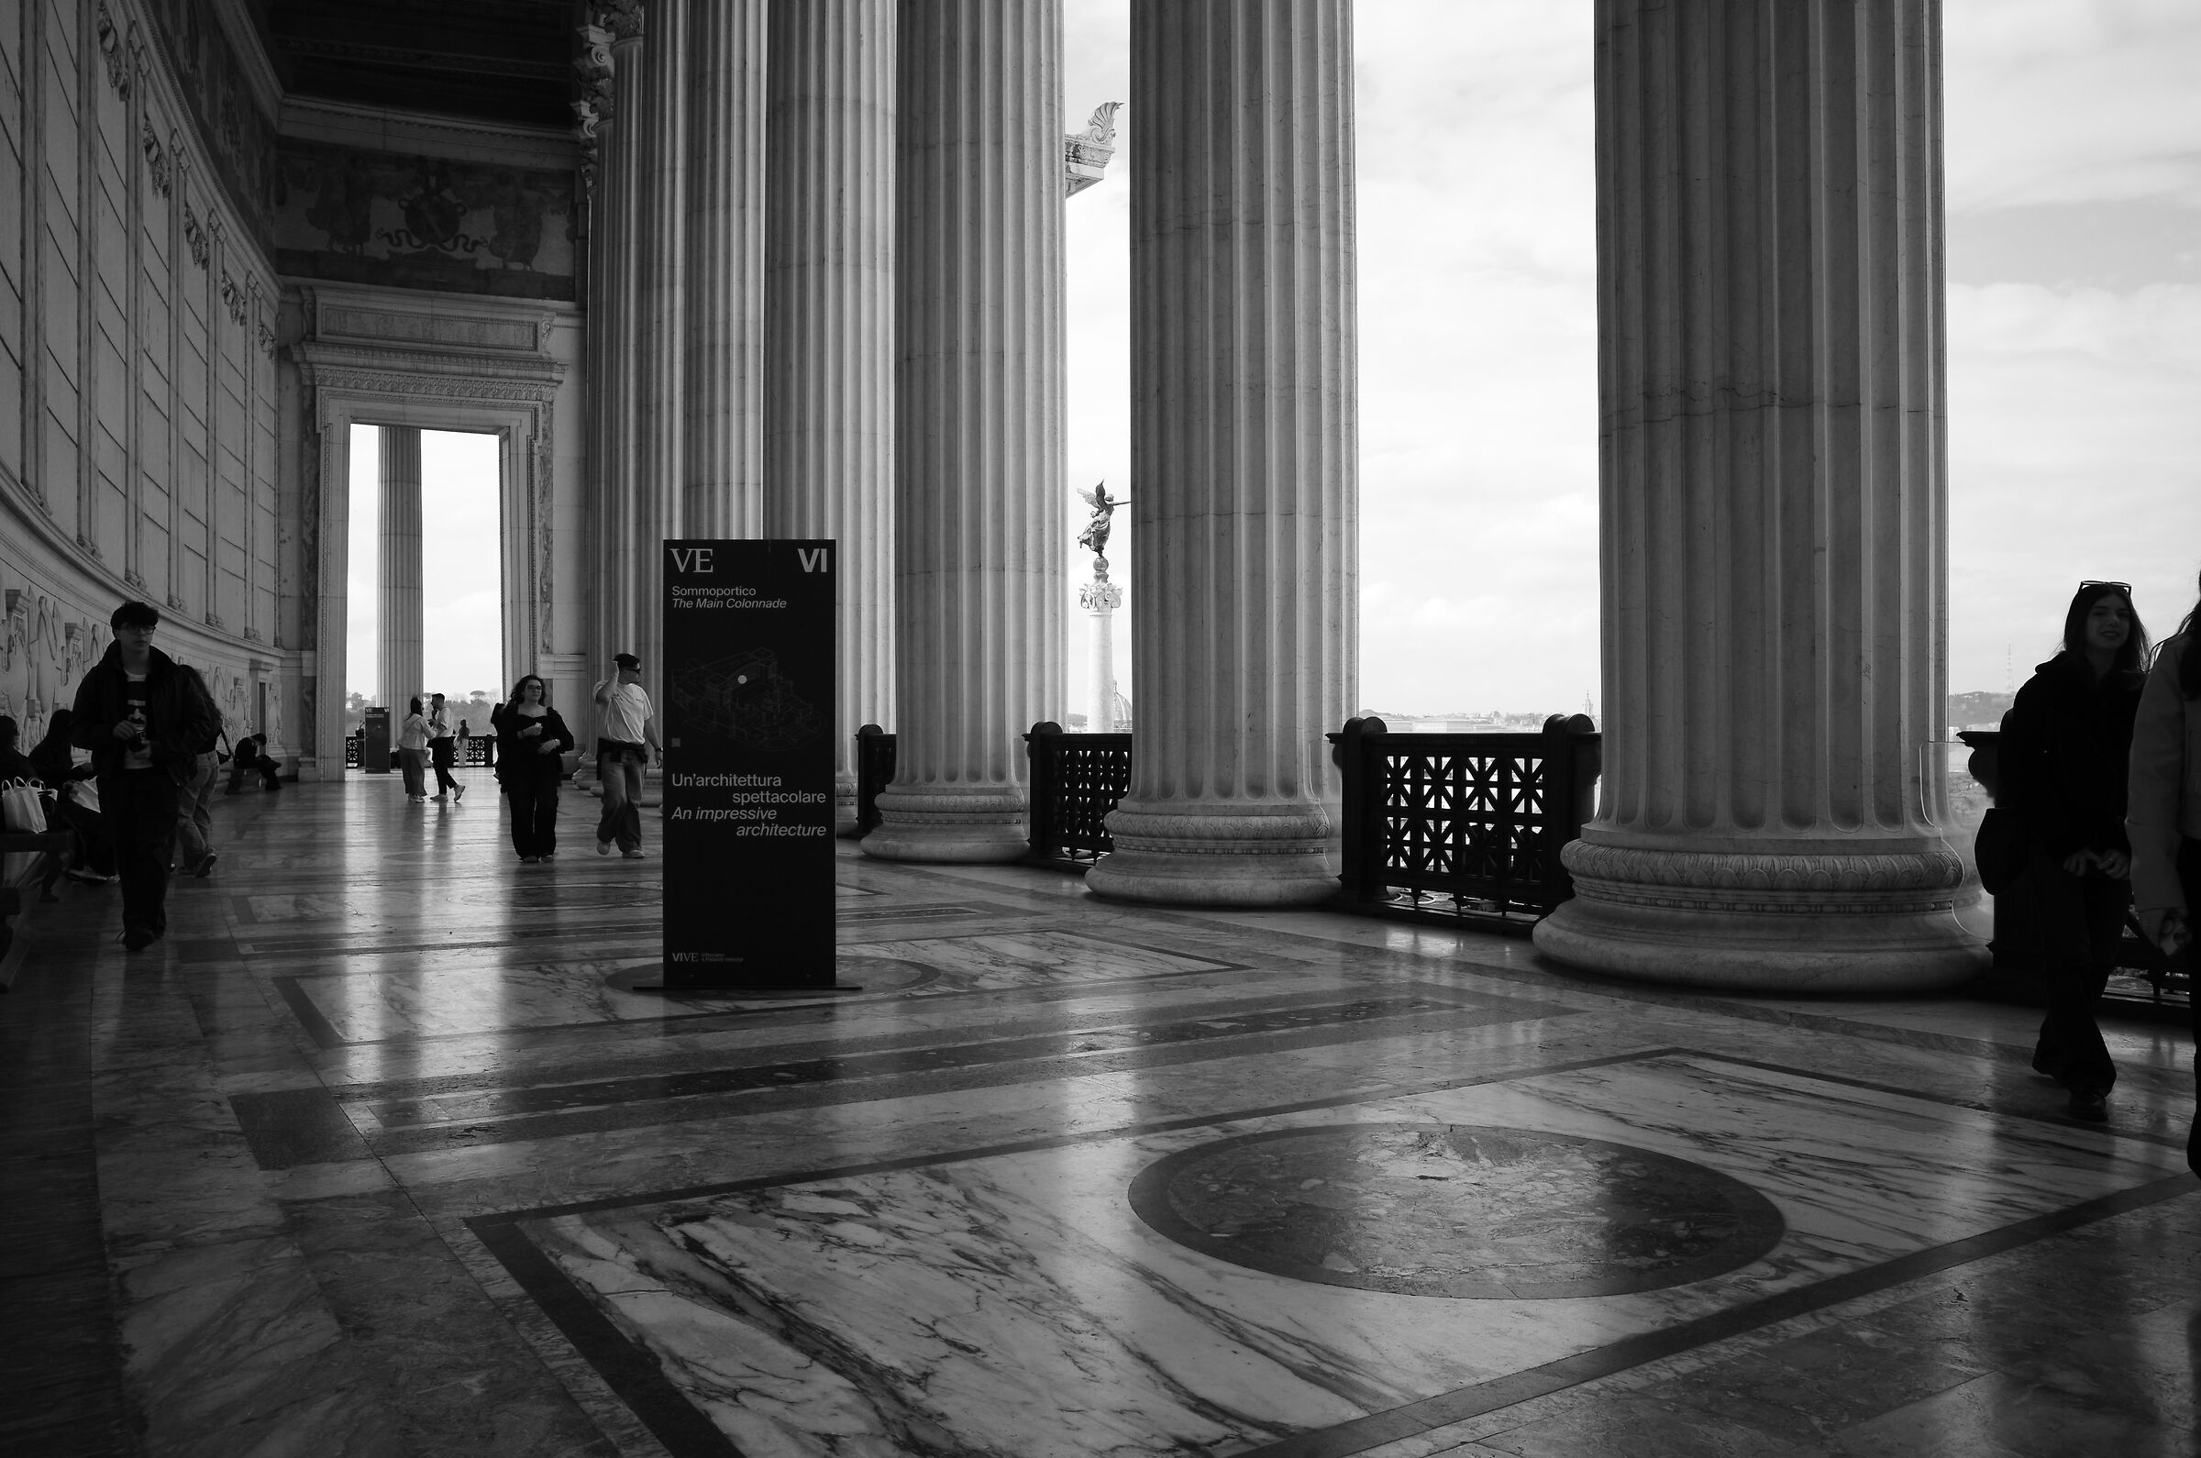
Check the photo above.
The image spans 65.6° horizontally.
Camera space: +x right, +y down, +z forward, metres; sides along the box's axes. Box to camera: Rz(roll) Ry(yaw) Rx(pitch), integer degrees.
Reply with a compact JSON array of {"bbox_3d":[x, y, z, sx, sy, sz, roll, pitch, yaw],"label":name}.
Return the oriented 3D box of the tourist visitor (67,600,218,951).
[{"bbox_3d":[-4.973,0.237,8.853,0.620,1.780,0.440,0,0,-20],"label":"tourist visitor"}]

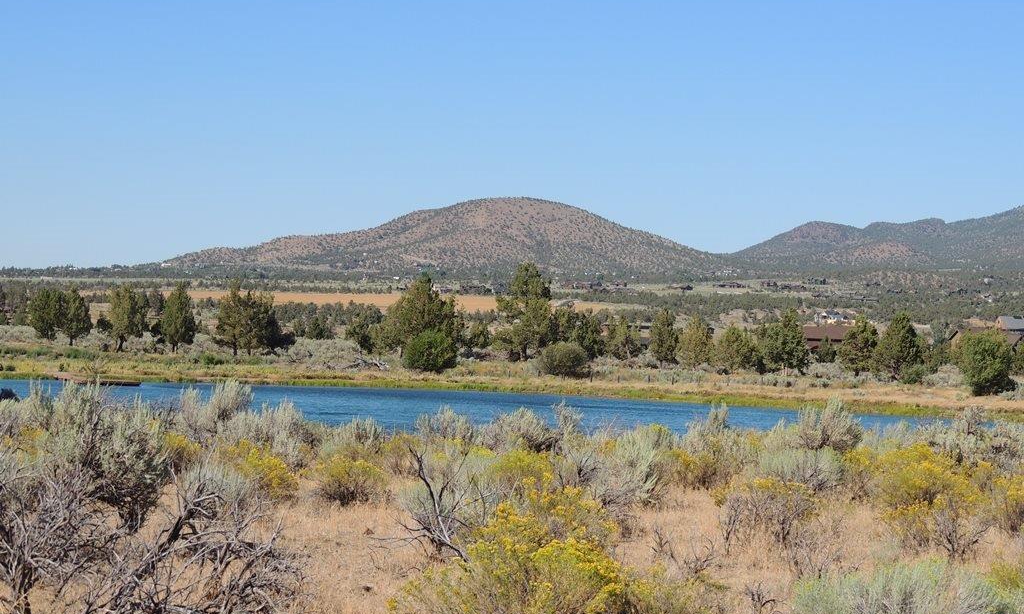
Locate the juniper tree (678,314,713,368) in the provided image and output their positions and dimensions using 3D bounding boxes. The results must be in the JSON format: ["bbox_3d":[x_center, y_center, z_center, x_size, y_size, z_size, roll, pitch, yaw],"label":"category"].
[{"bbox_3d":[15.837,3.029,192.000,3.200,4.590,3.200,0,1,0],"label":"juniper tree"}]

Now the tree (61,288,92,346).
[{"bbox_3d":[-45.148,1.037,230.000,3.320,6.120,3.320,0,1,0],"label":"tree"}]

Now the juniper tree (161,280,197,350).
[{"bbox_3d":[-32.619,0.978,217.000,3.520,6.940,3.520,0,1,0],"label":"juniper tree"}]

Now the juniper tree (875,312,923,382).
[{"bbox_3d":[30.487,3.076,175.000,3.790,5.440,3.790,0,1,0],"label":"juniper tree"}]

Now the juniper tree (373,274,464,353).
[{"bbox_3d":[-8.639,0.832,205.000,8.130,7.850,8.130,0,1,0],"label":"juniper tree"}]

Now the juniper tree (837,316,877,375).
[{"bbox_3d":[28.112,3.124,180.000,3.250,4.870,3.250,0,1,0],"label":"juniper tree"}]

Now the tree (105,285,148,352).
[{"bbox_3d":[-38.053,1.036,219.000,3.950,6.710,3.950,0,1,0],"label":"tree"}]

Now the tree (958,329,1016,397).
[{"bbox_3d":[34.256,3.966,160.000,4.250,4.830,4.250,0,1,0],"label":"tree"}]

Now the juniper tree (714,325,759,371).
[{"bbox_3d":[19.024,3.432,188.000,3.730,4.070,3.730,0,1,0],"label":"juniper tree"}]

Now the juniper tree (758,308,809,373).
[{"bbox_3d":[22.556,2.793,185.000,4.340,5.500,4.340,0,1,0],"label":"juniper tree"}]

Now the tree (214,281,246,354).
[{"bbox_3d":[-26.851,1.003,212.000,3.340,7.260,3.340,0,1,0],"label":"tree"}]

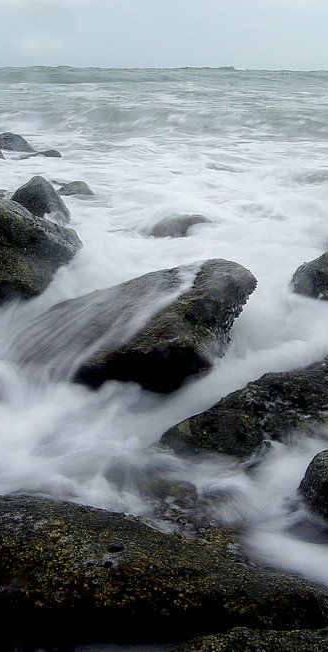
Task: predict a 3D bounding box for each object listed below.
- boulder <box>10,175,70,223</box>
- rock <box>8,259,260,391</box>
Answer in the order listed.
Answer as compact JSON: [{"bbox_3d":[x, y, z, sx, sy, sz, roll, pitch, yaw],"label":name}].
[{"bbox_3d":[-1.460,-1.391,8.567,0.680,0.660,0.620,0,19,0],"label":"boulder"},{"bbox_3d":[-0.183,-0.036,4.638,1.442,0.625,0.937,-7,20,-19],"label":"rock"}]

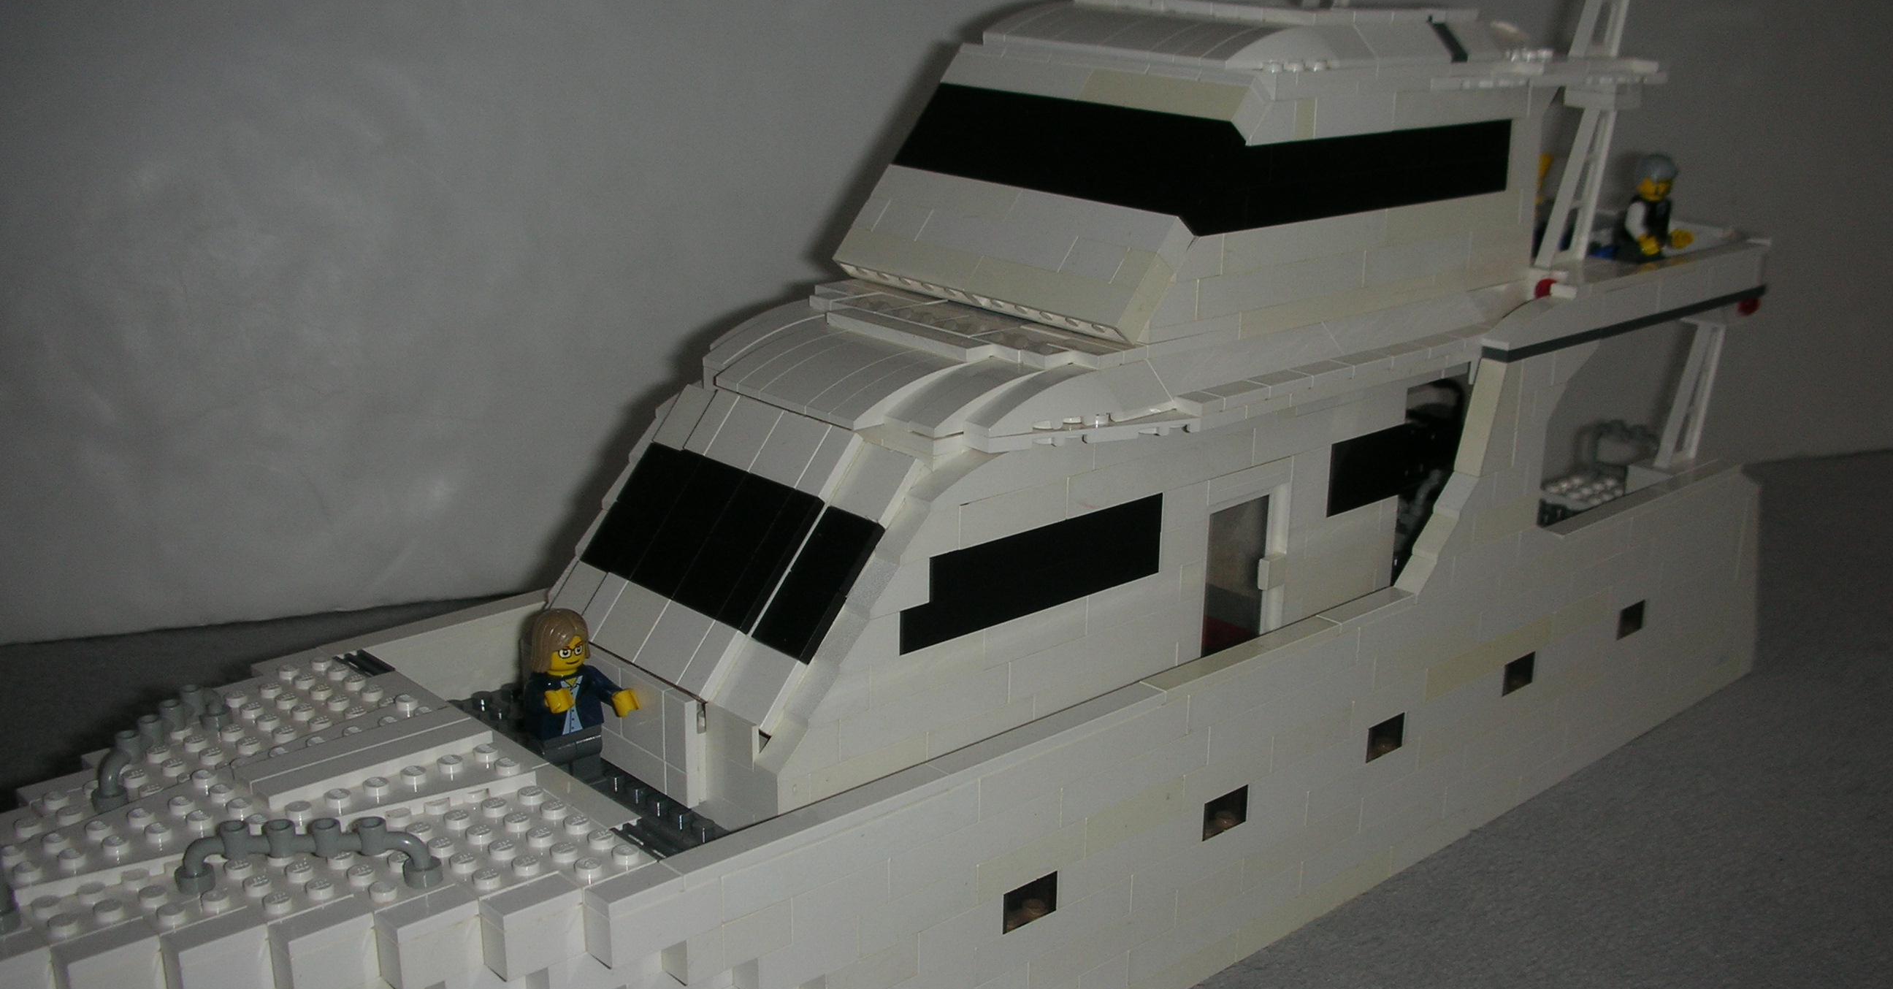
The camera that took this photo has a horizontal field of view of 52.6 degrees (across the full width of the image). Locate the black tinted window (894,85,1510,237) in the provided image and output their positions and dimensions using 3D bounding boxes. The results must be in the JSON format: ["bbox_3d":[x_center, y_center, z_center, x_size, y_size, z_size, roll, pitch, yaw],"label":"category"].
[{"bbox_3d":[0.068,-0.092,0.498,0.134,0.025,0.096,-14,24,-41],"label":"black tinted window"}]

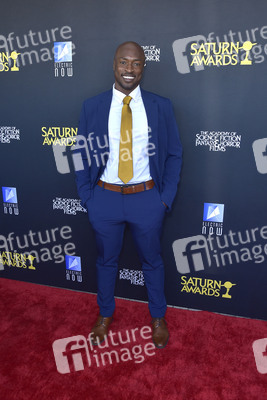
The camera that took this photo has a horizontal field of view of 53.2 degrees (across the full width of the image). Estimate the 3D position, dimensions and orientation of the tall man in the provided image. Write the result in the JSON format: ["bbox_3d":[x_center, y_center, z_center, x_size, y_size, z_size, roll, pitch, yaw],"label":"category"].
[{"bbox_3d":[-0.039,0.005,1.684,0.650,1.840,0.360,2,13,0],"label":"tall man"}]

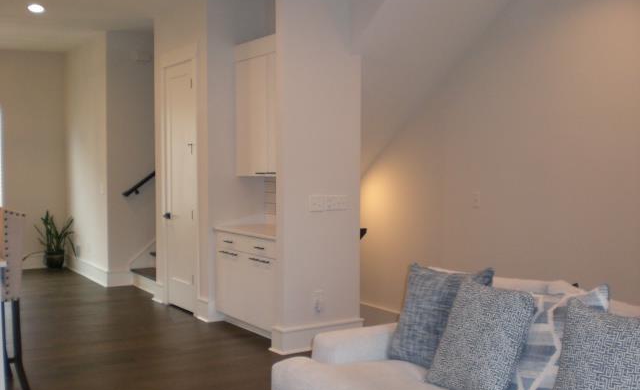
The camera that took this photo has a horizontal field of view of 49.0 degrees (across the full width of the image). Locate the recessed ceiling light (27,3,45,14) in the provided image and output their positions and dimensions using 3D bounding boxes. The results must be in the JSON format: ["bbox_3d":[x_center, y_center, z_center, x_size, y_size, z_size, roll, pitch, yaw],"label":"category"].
[{"bbox_3d":[-2.809,-1.844,6.945,0.160,0.040,0.160,-2,3,-34],"label":"recessed ceiling light"}]

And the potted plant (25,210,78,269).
[{"bbox_3d":[-3.681,0.664,9.602,0.580,0.800,0.460,-1,3,-34],"label":"potted plant"}]

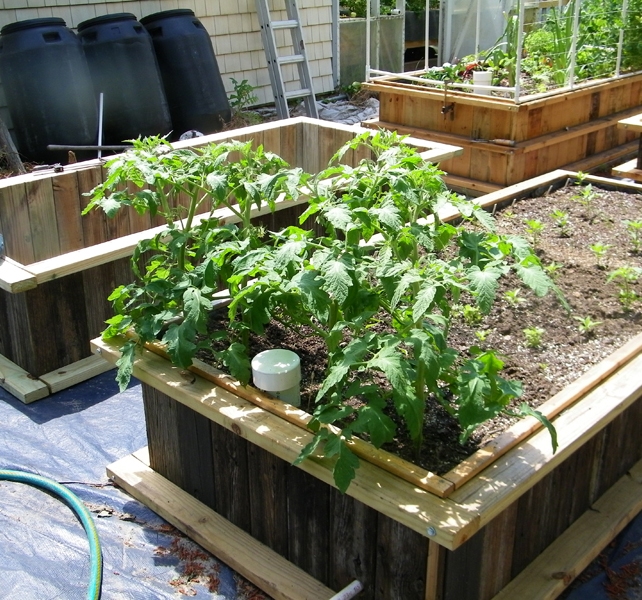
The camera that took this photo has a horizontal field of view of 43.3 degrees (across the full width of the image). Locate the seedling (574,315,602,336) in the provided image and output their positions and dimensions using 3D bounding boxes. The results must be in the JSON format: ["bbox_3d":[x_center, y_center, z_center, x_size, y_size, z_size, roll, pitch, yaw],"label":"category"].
[{"bbox_3d":[0.783,0.071,2.364,0.083,0.050,0.075,-1,22,0],"label":"seedling"}]

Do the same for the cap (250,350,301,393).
[{"bbox_3d":[-0.109,0.172,1.965,0.118,0.051,0.118,-1,22,0],"label":"cap"}]

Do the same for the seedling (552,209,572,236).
[{"bbox_3d":[0.948,-0.306,3.175,0.083,0.115,0.079,7,24,16],"label":"seedling"}]

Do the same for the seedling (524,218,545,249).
[{"bbox_3d":[0.810,-0.241,3.044,0.087,0.108,0.085,-1,22,0],"label":"seedling"}]

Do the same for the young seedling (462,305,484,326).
[{"bbox_3d":[0.458,0.047,2.437,0.063,0.052,0.060,-1,22,0],"label":"young seedling"}]

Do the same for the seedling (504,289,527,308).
[{"bbox_3d":[0.619,-0.009,2.572,0.077,0.055,0.073,6,24,13],"label":"seedling"}]

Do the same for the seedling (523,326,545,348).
[{"bbox_3d":[0.608,0.103,2.304,0.063,0.060,0.060,6,24,15],"label":"seedling"}]

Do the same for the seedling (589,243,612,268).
[{"bbox_3d":[0.996,-0.164,2.880,0.086,0.095,0.082,8,24,19],"label":"seedling"}]

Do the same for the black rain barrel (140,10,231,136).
[{"bbox_3d":[-1.123,-1.828,6.528,0.600,0.921,0.600,-4,17,46],"label":"black rain barrel"}]

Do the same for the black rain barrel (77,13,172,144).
[{"bbox_3d":[-1.492,-1.630,6.091,0.600,0.921,0.600,-2,15,44],"label":"black rain barrel"}]

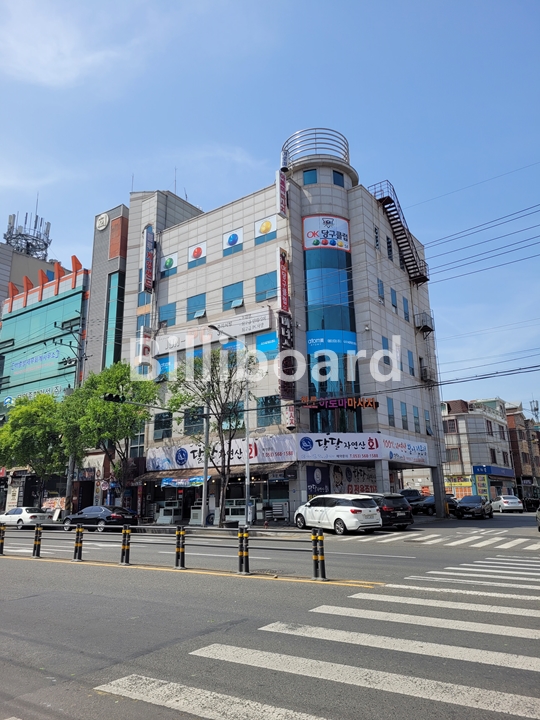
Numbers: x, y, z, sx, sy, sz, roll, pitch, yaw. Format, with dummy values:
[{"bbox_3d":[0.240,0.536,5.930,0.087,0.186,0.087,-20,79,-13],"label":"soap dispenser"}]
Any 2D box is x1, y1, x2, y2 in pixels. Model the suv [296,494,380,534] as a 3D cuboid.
[{"bbox_3d":[3.230,7.647,27.129,1.985,1.755,5.100,8,-18,-31],"label":"suv"}]

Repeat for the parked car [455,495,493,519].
[{"bbox_3d":[14.456,10.366,38.248,1.790,1.575,4.200,-11,-18,32],"label":"parked car"}]

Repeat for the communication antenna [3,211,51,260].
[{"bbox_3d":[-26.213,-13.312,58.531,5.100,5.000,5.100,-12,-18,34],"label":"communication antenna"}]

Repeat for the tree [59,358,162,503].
[{"bbox_3d":[-10.025,5.159,33.992,5.800,10.200,5.600,-12,-19,34],"label":"tree"}]

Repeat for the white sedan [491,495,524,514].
[{"bbox_3d":[21.105,12.836,48.318,1.775,1.480,4.500,-3,-15,9],"label":"white sedan"}]

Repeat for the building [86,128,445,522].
[{"bbox_3d":[-0.038,-0.737,40.539,20.230,24.720,13.020,-12,-19,34],"label":"building"}]

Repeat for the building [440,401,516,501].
[{"bbox_3d":[21.194,10.746,61.349,9.000,12.200,12.000,-12,-18,34],"label":"building"}]

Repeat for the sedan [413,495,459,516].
[{"bbox_3d":[13.434,11.841,43.966,4.800,1.450,1.830,9,-18,-33],"label":"sedan"}]

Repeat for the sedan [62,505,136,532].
[{"bbox_3d":[-9.845,9.028,30.917,4.920,1.475,1.860,-11,-18,32],"label":"sedan"}]

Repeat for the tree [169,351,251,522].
[{"bbox_3d":[-3.146,4.034,29.592,4.500,9.840,4.400,-1,-15,0],"label":"tree"}]

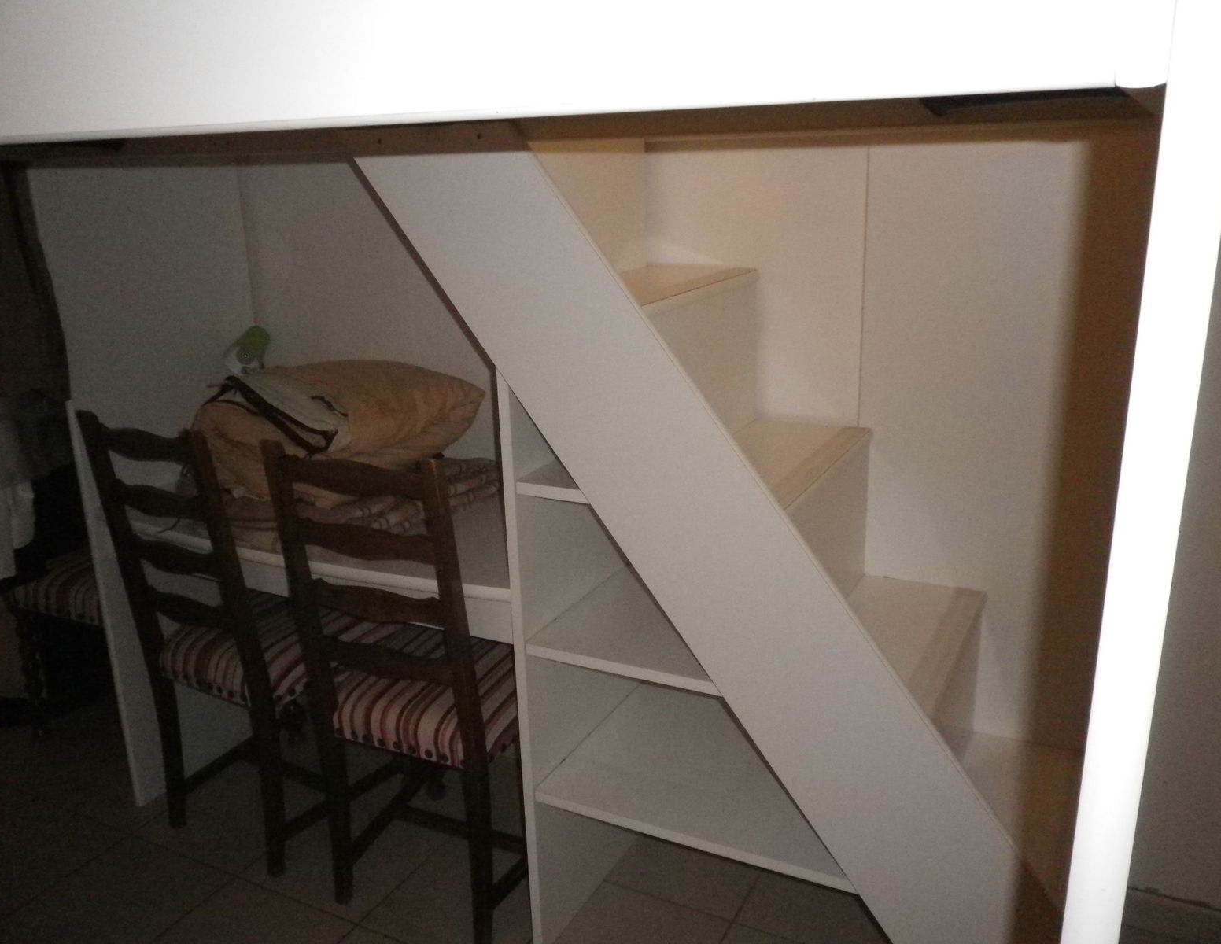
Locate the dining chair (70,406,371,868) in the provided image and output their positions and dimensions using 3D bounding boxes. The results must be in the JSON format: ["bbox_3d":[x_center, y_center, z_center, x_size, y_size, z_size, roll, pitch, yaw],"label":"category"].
[{"bbox_3d":[-0.781,0.328,2.296,0.460,1.000,0.500,9,19,31],"label":"dining chair"}]

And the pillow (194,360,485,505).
[{"bbox_3d":[-0.568,-0.104,2.170,0.560,0.250,0.470,7,18,26],"label":"pillow"}]

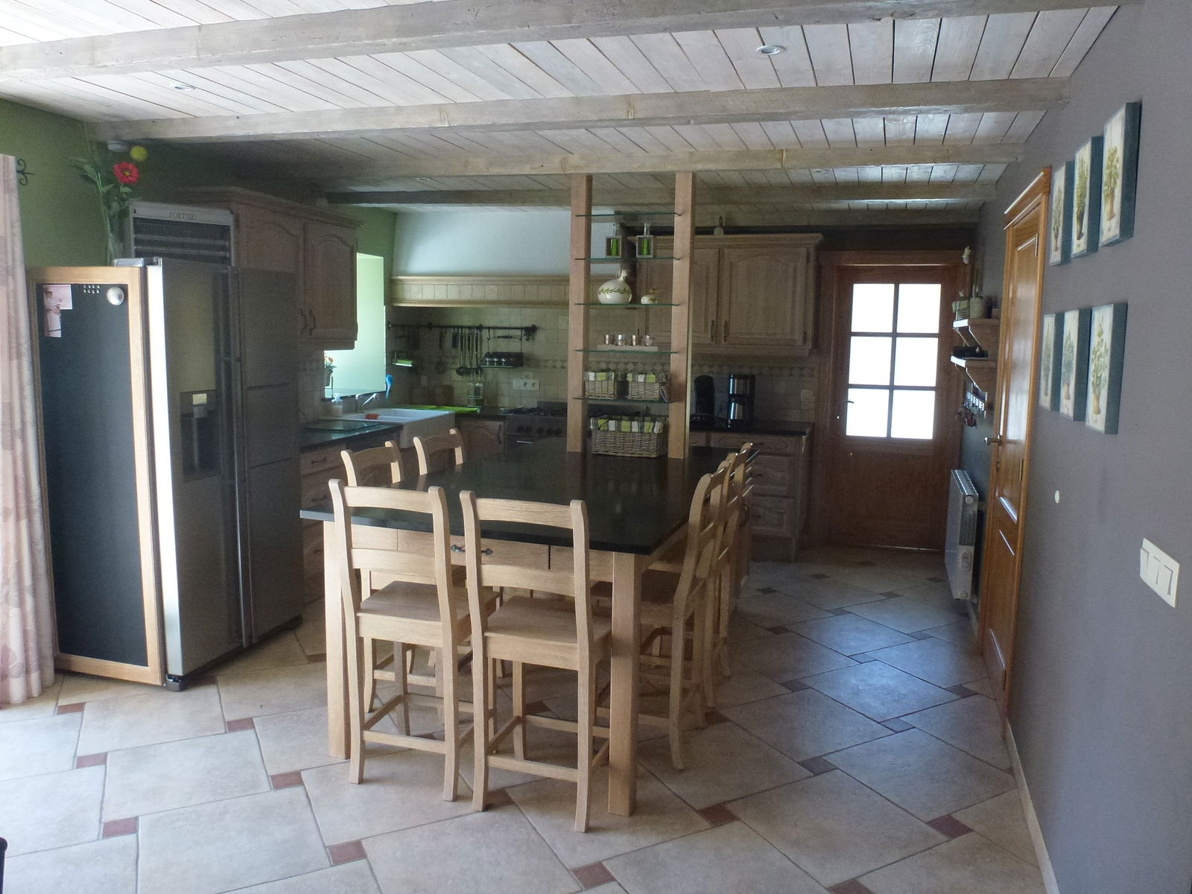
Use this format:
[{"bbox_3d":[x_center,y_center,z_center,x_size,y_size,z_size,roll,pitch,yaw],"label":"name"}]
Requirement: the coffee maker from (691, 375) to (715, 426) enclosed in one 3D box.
[{"bbox_3d":[0.779,-0.340,6.269,0.170,0.350,0.260,4,8,19],"label":"coffee maker"}]

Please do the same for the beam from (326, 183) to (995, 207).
[{"bbox_3d":[0.248,-1.588,5.433,4.200,0.110,0.140,3,8,13],"label":"beam"}]

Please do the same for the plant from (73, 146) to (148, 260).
[{"bbox_3d":[-2.076,-1.038,3.673,0.310,0.510,0.260,-3,9,-29],"label":"plant"}]

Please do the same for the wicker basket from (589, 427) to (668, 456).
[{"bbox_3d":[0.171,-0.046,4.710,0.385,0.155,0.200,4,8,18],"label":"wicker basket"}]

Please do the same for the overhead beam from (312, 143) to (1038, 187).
[{"bbox_3d":[0.102,-1.400,4.276,3.674,0.089,0.095,3,8,15],"label":"overhead beam"}]

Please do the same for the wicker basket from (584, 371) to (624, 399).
[{"bbox_3d":[0.052,-0.325,4.468,0.170,0.135,0.165,4,8,19],"label":"wicker basket"}]

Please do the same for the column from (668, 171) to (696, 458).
[{"bbox_3d":[0.442,-0.651,4.382,0.080,1.430,0.090,3,8,18],"label":"column"}]

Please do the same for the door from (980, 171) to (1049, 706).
[{"bbox_3d":[1.778,0.003,3.706,0.090,2.180,1.020,4,8,18],"label":"door"}]

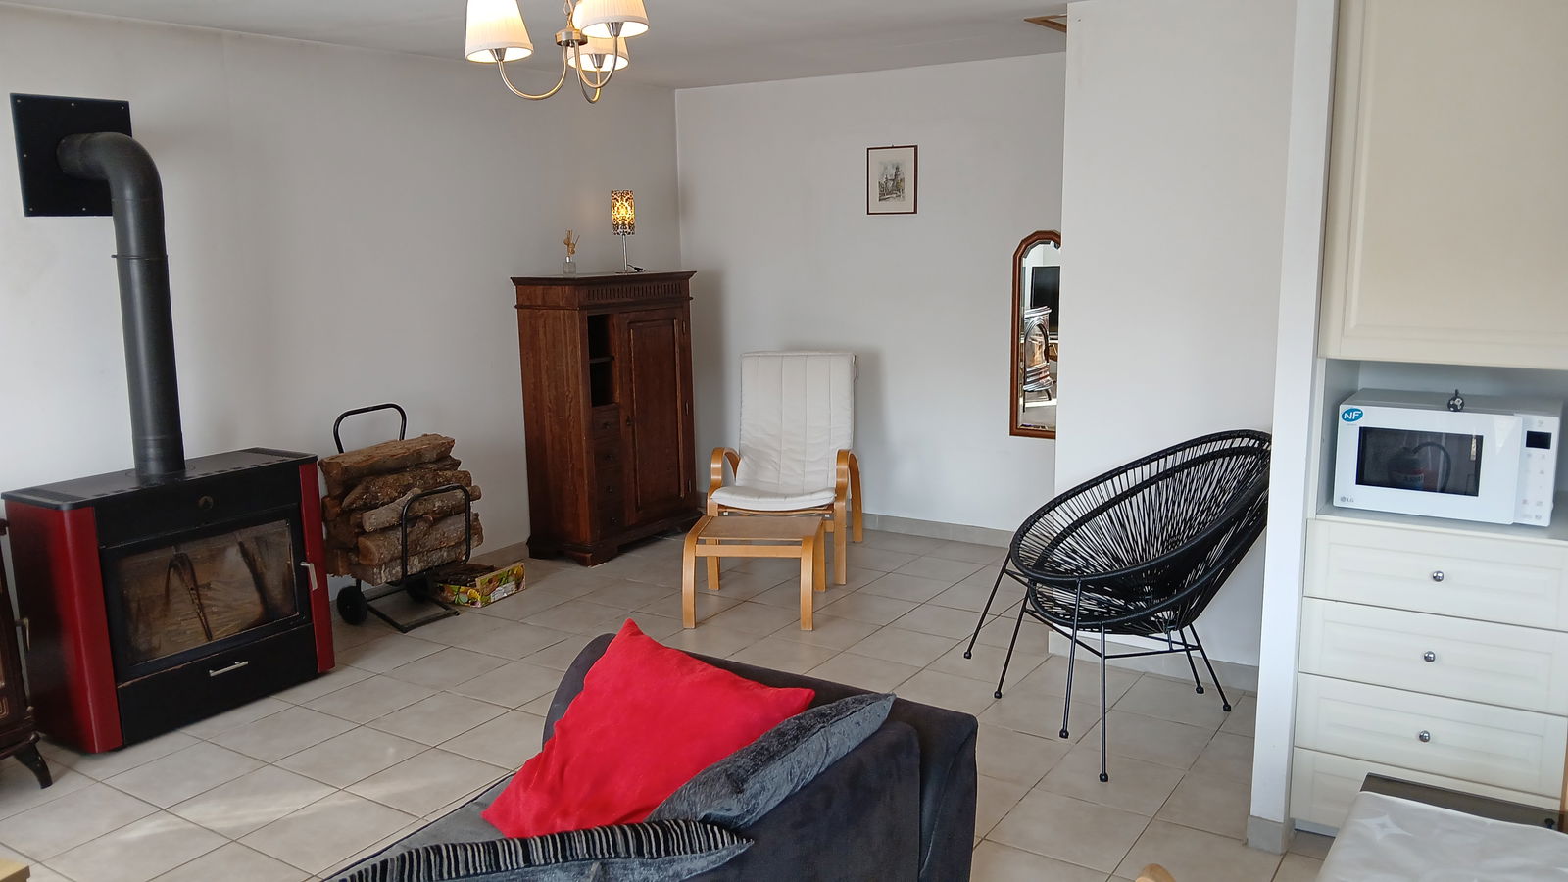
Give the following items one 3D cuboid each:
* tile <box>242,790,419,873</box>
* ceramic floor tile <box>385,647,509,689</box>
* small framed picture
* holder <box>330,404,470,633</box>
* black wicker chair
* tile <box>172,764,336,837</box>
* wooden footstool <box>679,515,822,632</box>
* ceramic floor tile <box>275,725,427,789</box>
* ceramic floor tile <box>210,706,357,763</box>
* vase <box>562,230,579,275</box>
[{"bbox_3d":[-1.252,1.078,2.978,0.335,0.010,0.335,5,11,33],"label":"tile"},{"bbox_3d":[-1.256,0.856,4.056,0.335,0.012,0.335,5,11,31],"label":"ceramic floor tile"},{"bbox_3d":[0.564,-1.365,5.669,0.290,0.345,0.020,5,11,33],"label":"small framed picture"},{"bbox_3d":[-1.647,0.327,4.673,0.490,0.915,0.400,5,11,33],"label":"holder"},{"bbox_3d":[1.140,0.459,3.369,0.860,0.900,0.720,-4,10,-14],"label":"black wicker chair"},{"bbox_3d":[-1.478,1.001,3.016,0.328,0.010,0.328,5,11,32],"label":"tile"},{"bbox_3d":[-0.118,0.535,4.600,0.545,0.385,0.490,0,10,7],"label":"wooden footstool"},{"bbox_3d":[-1.308,0.956,3.284,0.328,0.010,0.328,5,11,32],"label":"ceramic floor tile"},{"bbox_3d":[-1.656,0.977,3.600,0.335,0.010,0.335,5,11,33],"label":"ceramic floor tile"},{"bbox_3d":[-1.094,-0.961,5.540,0.068,0.220,0.072,5,11,33],"label":"vase"}]

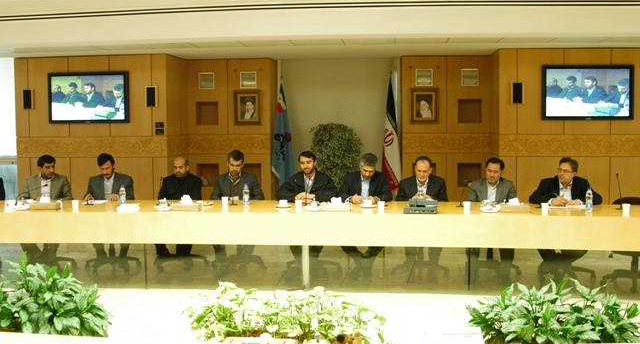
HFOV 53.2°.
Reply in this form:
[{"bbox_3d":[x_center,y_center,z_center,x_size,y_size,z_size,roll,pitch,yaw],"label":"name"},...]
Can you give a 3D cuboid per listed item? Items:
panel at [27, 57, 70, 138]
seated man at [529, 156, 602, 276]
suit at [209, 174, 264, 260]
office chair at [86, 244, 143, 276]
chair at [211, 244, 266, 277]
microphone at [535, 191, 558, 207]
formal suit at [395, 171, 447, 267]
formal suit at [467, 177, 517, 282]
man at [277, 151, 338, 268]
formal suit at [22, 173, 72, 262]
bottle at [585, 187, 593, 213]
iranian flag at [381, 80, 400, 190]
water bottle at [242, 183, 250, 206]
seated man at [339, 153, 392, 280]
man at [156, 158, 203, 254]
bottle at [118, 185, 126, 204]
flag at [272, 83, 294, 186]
[{"bbox_3d":[-3.992,-1.091,9.417,0.619,1.153,0.030,0,3,5],"label":"panel"},{"bbox_3d":[2.464,0.450,6.420,0.720,1.250,0.750,1,3,15],"label":"seated man"},{"bbox_3d":[-0.896,0.473,6.950,0.580,0.960,0.600,0,3,5],"label":"suit"},{"bbox_3d":[-2.180,0.625,6.782,0.630,0.860,0.630,0,5,5],"label":"office chair"},{"bbox_3d":[-0.906,0.613,7.200,0.630,0.940,0.640,0,3,0],"label":"chair"},{"bbox_3d":[2.177,0.248,6.120,0.270,0.180,0.110,-2,4,-30],"label":"microphone"},{"bbox_3d":[1.124,0.541,7.050,0.560,1.020,0.620,0,3,0],"label":"formal suit"},{"bbox_3d":[1.762,0.521,6.570,0.520,0.940,0.620,1,3,15],"label":"formal suit"},{"bbox_3d":[-0.144,0.424,7.100,0.640,1.320,0.700,0,3,0],"label":"man"},{"bbox_3d":[-2.881,0.473,6.784,0.600,0.980,0.620,0,5,5],"label":"formal suit"},{"bbox_3d":[2.496,0.242,5.930,0.066,0.215,0.066,0,3,11],"label":"bottle"},{"bbox_3d":[1.086,-0.547,9.650,0.290,1.740,0.240,0,3,7],"label":"iranian flag"},{"bbox_3d":[-0.732,0.212,6.358,0.067,0.210,0.067,0,5,5],"label":"water bottle"},{"bbox_3d":[0.459,0.437,6.529,0.560,1.250,0.740,0,5,5],"label":"seated man"},{"bbox_3d":[-1.463,0.450,6.702,0.520,1.220,0.700,0,5,5],"label":"man"},{"bbox_3d":[-2.106,0.238,6.830,0.068,0.205,0.068,0,3,0],"label":"bottle"},{"bbox_3d":[-0.598,-0.572,10.125,0.360,1.660,0.250,0,5,5],"label":"flag"}]

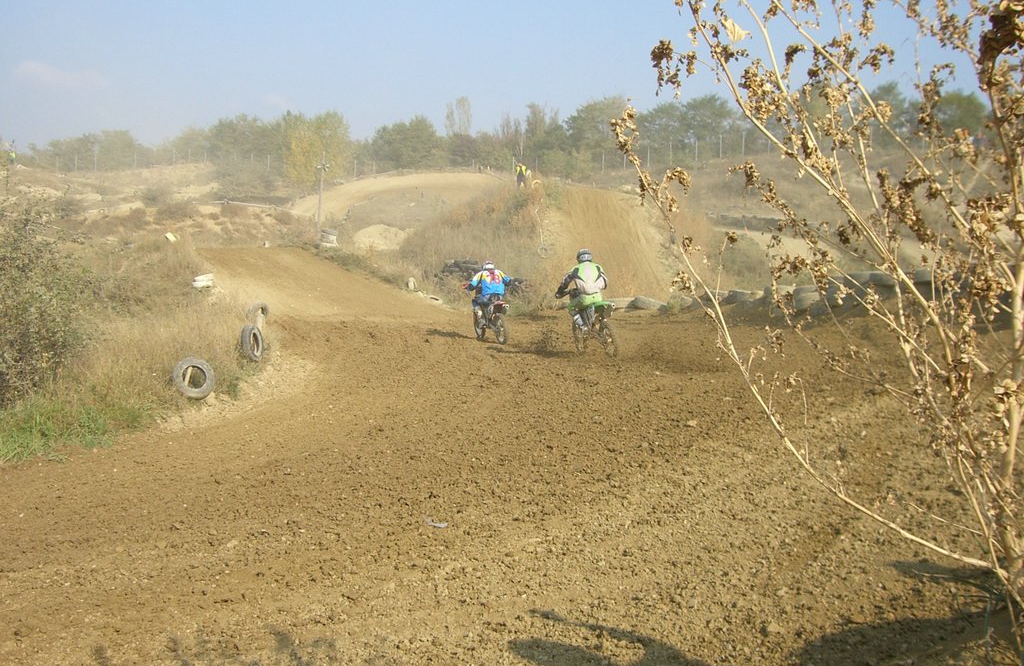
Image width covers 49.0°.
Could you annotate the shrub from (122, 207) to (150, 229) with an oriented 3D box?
[{"bbox_3d":[-18.707,-5.704,56.000,1.350,1.080,1.300,0,4,0],"label":"shrub"}]

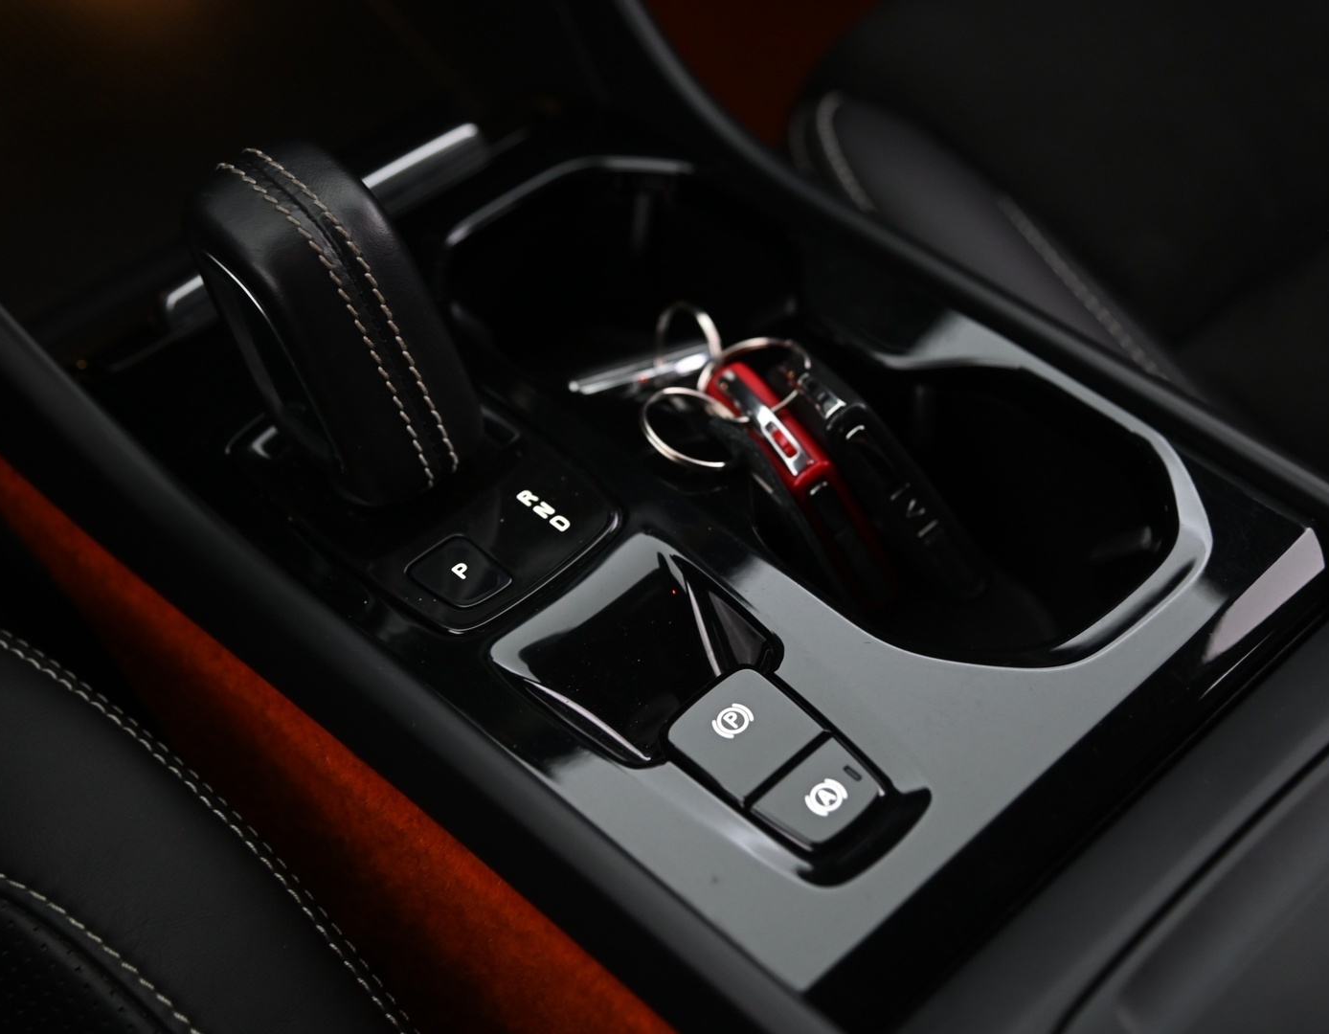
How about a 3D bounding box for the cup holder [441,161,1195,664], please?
[{"bbox_3d":[0.035,-0.013,0.557,0.099,0.065,0.223,-36,55,-29],"label":"cup holder"}]

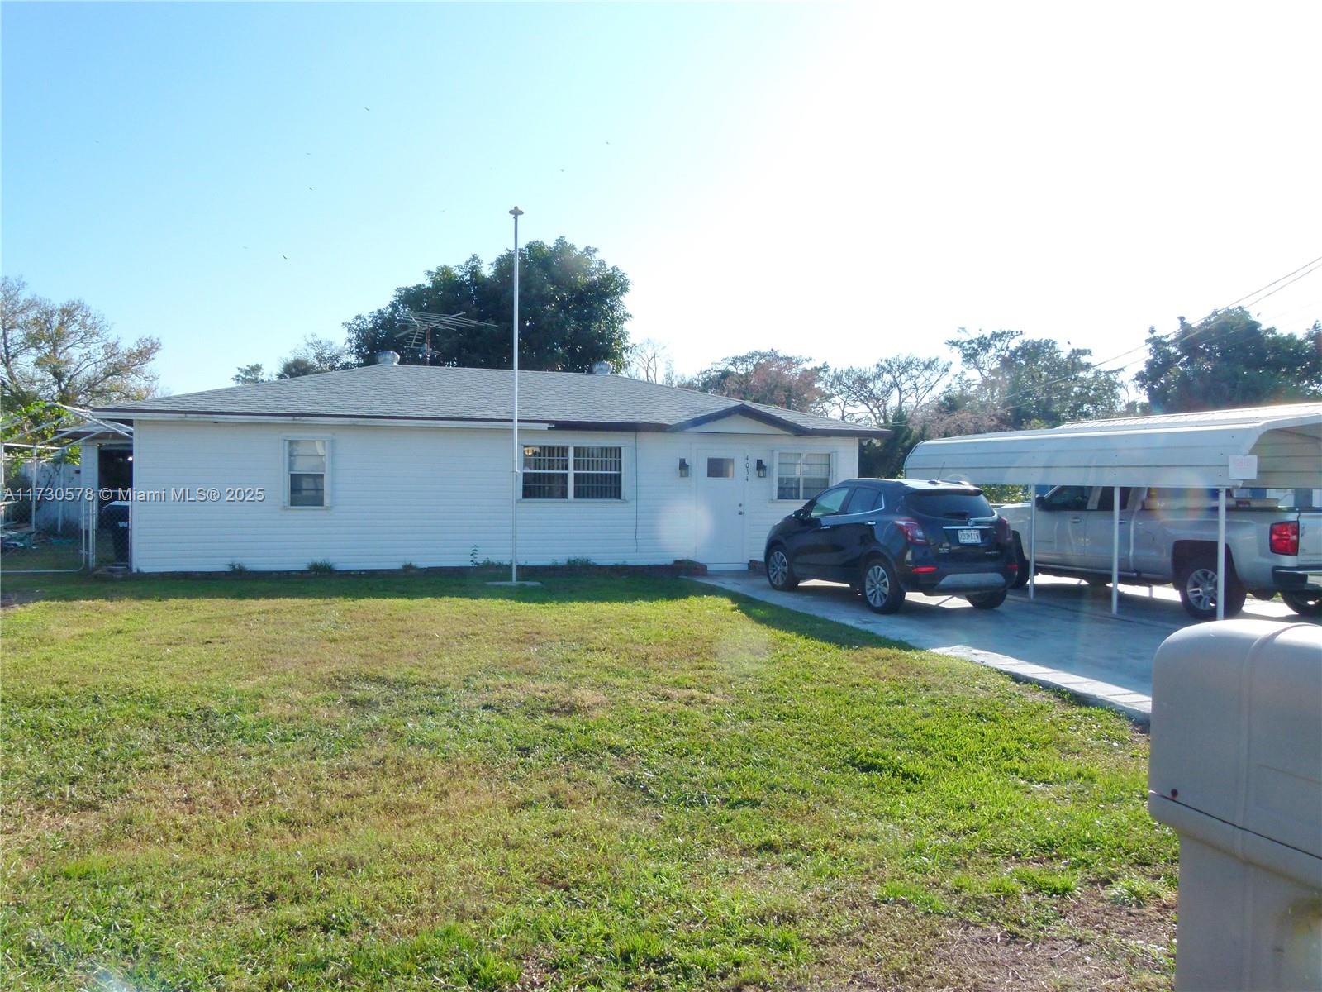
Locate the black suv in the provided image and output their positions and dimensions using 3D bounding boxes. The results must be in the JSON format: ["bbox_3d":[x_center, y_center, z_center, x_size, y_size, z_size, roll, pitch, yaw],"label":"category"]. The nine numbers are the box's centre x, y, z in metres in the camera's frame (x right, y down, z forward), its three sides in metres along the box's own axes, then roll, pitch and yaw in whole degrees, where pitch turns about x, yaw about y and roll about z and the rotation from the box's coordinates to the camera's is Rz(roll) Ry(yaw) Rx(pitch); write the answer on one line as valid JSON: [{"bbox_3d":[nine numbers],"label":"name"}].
[{"bbox_3d":[3.047,0.620,13.592,1.790,1.658,4.277,0,1,-20],"label":"black suv"}]

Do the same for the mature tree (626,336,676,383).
[{"bbox_3d":[-0.599,-3.437,46.080,2.900,8.405,2.900,1,1,0],"label":"mature tree"}]

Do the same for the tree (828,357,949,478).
[{"bbox_3d":[10.212,-2.697,43.070,5.582,7.307,5.300,1,1,0],"label":"tree"}]

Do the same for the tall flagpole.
[{"bbox_3d":[-2.284,-1.592,15.000,0.230,5.909,0.230,0,1,-15],"label":"tall flagpole"}]

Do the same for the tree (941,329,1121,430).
[{"bbox_3d":[16.576,-3.263,43.082,8.373,8.595,7.500,1,1,0],"label":"tree"}]

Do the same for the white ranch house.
[{"bbox_3d":[-3.162,-0.686,19.714,13.033,3.864,8.237,0,1,-15],"label":"white ranch house"}]

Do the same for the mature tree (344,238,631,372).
[{"bbox_3d":[-5.875,-3.836,32.091,9.658,9.604,9.000,1,1,0],"label":"mature tree"}]

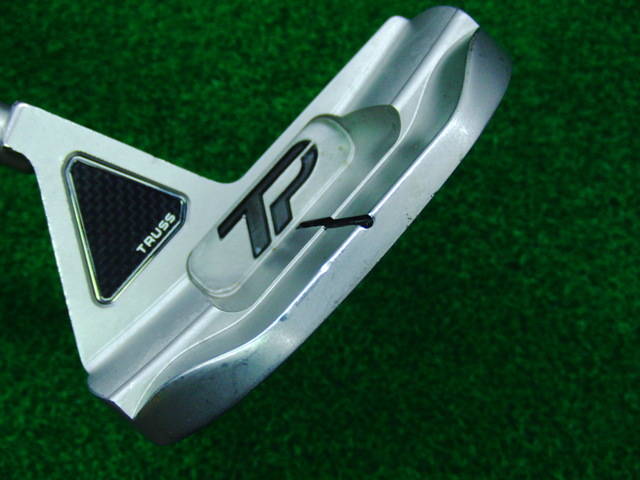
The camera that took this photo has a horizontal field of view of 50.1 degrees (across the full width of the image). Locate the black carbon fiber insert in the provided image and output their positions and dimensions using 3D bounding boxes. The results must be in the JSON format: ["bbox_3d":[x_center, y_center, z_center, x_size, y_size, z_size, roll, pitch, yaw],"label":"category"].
[{"bbox_3d":[-0.046,-0.005,0.147,0.027,0.003,0.030,41,70,-8],"label":"black carbon fiber insert"}]

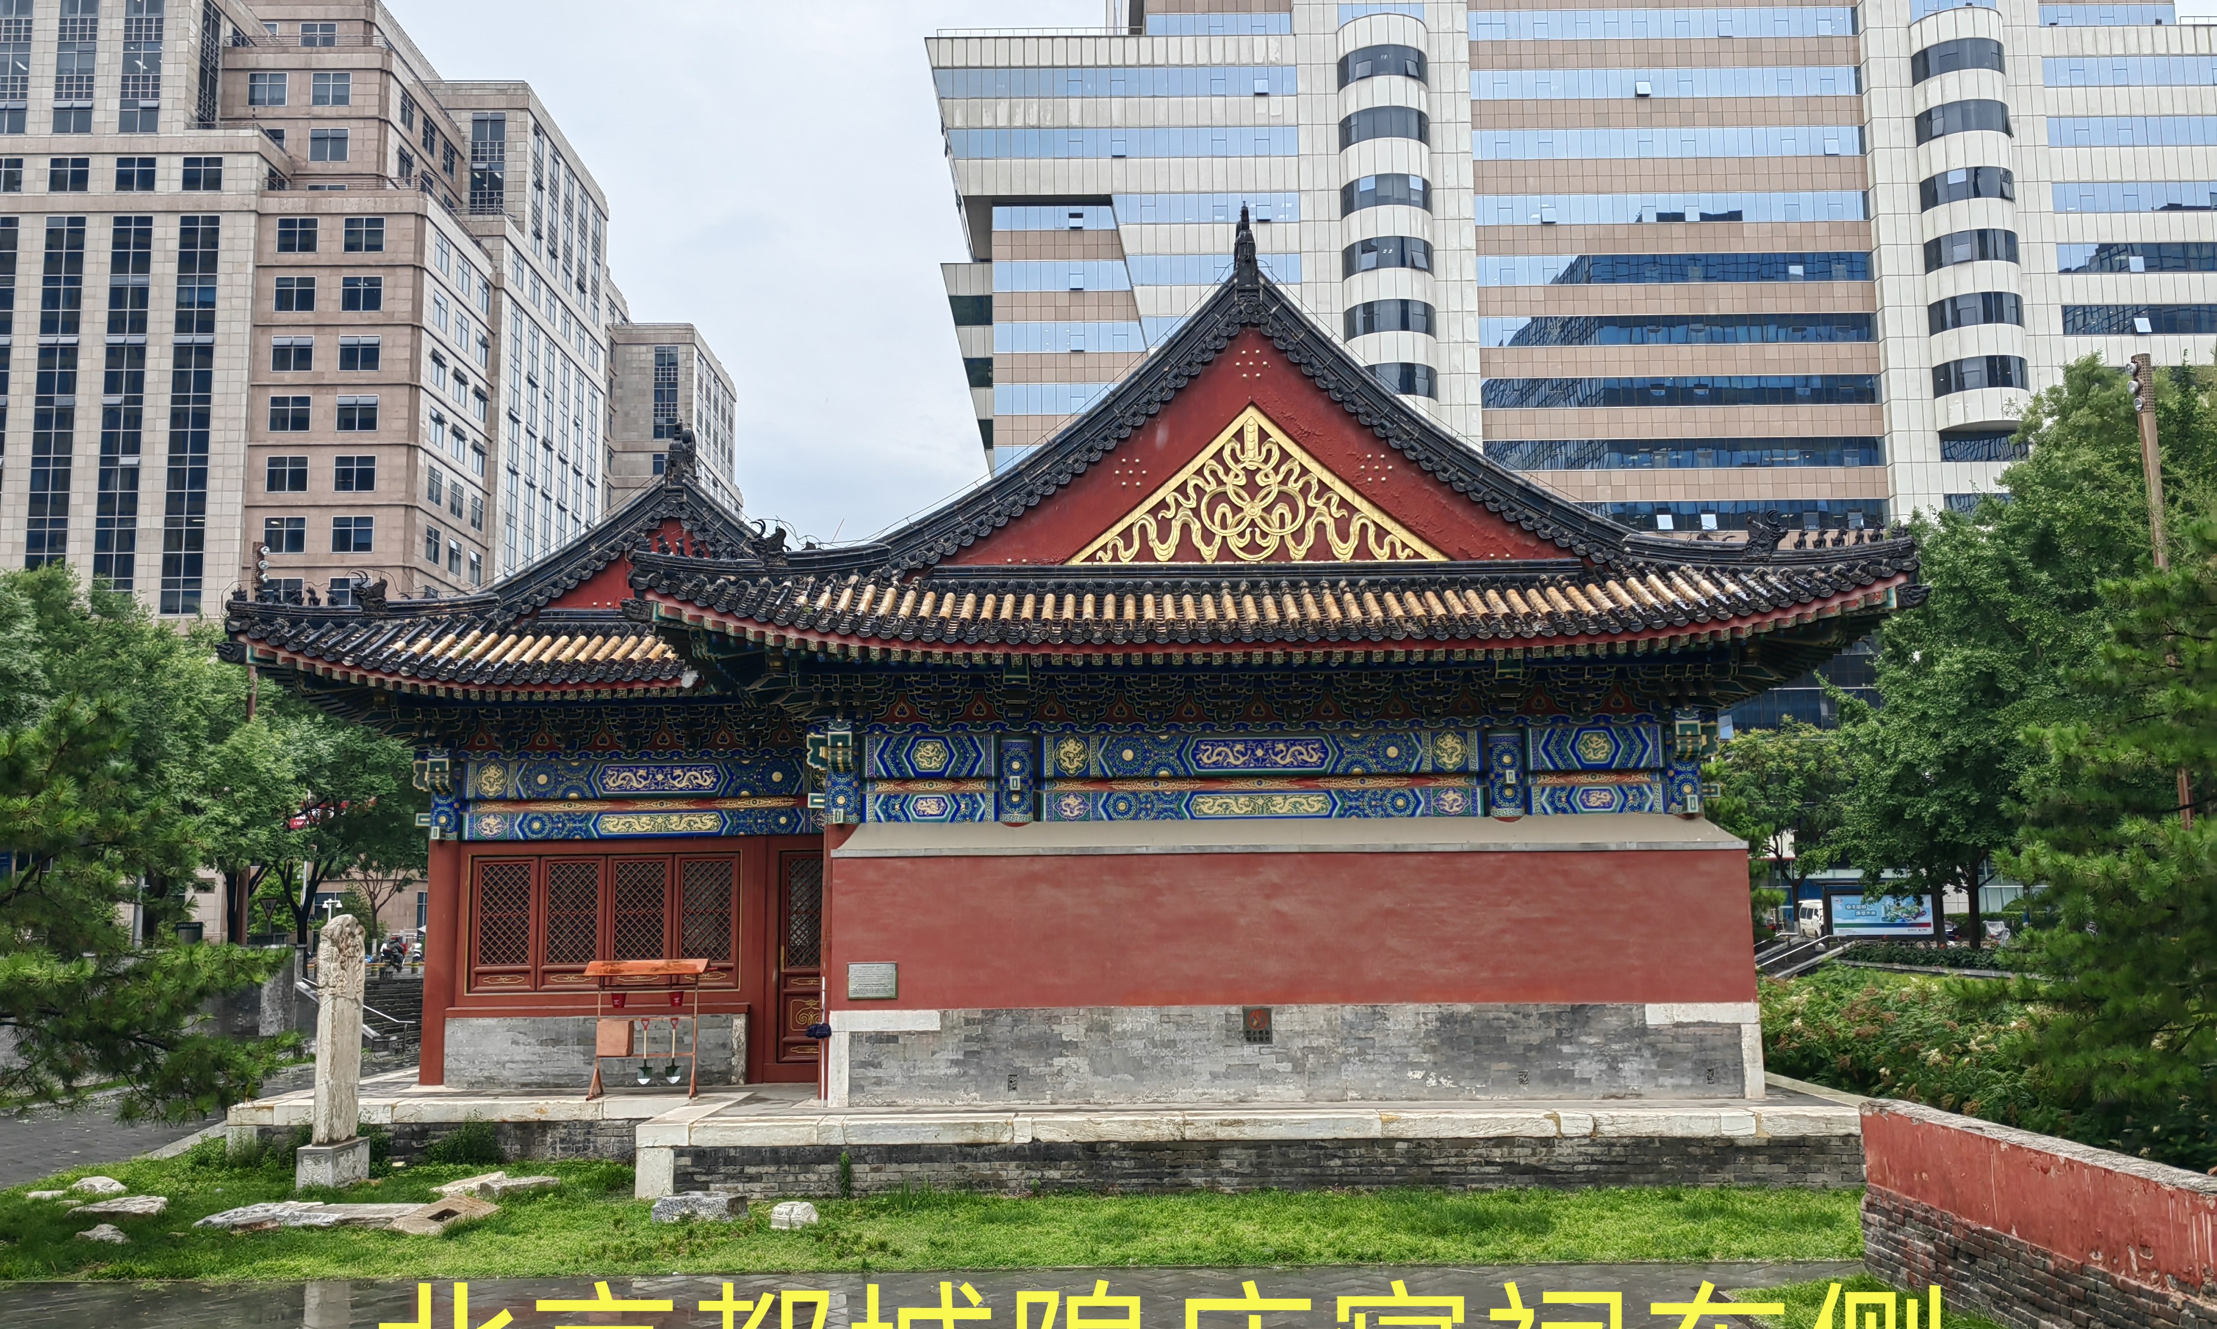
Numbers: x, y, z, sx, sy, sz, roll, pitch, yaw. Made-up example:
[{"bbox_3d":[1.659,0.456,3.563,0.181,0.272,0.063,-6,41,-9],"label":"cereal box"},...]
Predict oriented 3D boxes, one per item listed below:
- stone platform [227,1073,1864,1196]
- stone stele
[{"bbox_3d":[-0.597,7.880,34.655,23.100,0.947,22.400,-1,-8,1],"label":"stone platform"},{"bbox_3d":[-10.579,5.281,25.565,0.500,3.639,1.000,-1,-8,1],"label":"stone stele"}]

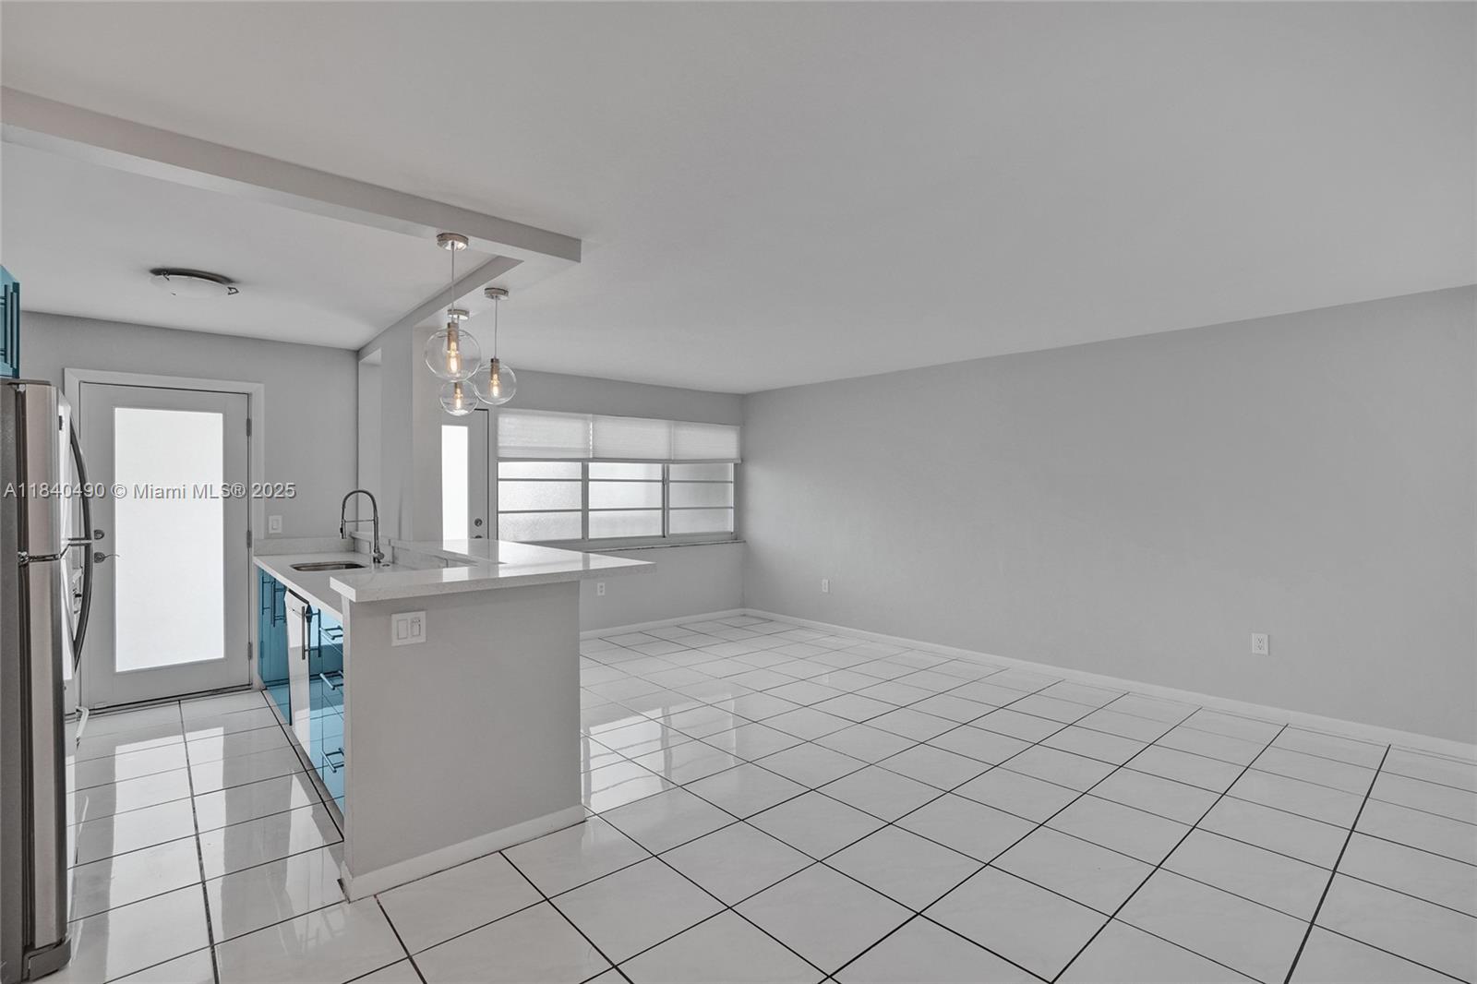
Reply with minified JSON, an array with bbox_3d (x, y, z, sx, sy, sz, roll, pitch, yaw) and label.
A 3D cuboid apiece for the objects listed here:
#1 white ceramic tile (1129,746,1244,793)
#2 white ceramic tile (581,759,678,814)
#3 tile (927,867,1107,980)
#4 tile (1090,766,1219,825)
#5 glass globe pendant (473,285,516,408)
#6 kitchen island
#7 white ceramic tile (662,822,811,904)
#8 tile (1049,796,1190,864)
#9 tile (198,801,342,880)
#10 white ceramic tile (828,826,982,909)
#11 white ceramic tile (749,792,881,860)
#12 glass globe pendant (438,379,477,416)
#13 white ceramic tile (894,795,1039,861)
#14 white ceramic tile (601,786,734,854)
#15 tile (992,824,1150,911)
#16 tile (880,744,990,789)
[{"bbox_3d":[2.294,1.420,3.371,0.443,0.010,0.443,0,0,-42],"label":"white ceramic tile"},{"bbox_3d":[-0.579,1.379,3.082,0.430,0.010,0.430,0,0,-41],"label":"white ceramic tile"},{"bbox_3d":[0.917,1.407,2.171,0.445,0.010,0.445,0,-1,-41],"label":"tile"},{"bbox_3d":[1.891,1.379,2.981,0.430,0.010,0.430,0,0,-41],"label":"tile"},{"bbox_3d":[-1.141,-0.682,3.080,0.200,0.550,0.200,0,0,-41],"label":"glass globe pendant"},{"bbox_3d":[-1.907,0.881,3.864,1.250,1.070,3.350,0,-1,-41],"label":"kitchen island"},{"bbox_3d":[-0.006,1.426,2.540,0.443,0.010,0.443,0,0,-41],"label":"white ceramic tile"},{"bbox_3d":[1.598,1.412,2.763,0.445,0.010,0.445,0,-1,-41],"label":"tile"},{"bbox_3d":[-1.903,1.409,2.666,0.427,0.010,0.427,0,0,-41],"label":"tile"},{"bbox_3d":[0.626,1.410,2.482,0.427,0.010,0.427,0,0,-41],"label":"white ceramic tile"},{"bbox_3d":[0.330,1.408,2.790,0.427,0.010,0.427,0,0,-41],"label":"white ceramic tile"},{"bbox_3d":[-1.502,-0.512,3.530,0.207,0.210,0.207,0,0,0],"label":"glass globe pendant"},{"bbox_3d":[0.943,1.379,2.712,0.430,0.010,0.430,0,0,-41],"label":"white ceramic tile"},{"bbox_3d":[-0.293,1.379,2.770,0.430,0.010,0.430,0,0,-41],"label":"white ceramic tile"},{"bbox_3d":[1.265,1.419,2.483,0.443,0.010,0.443,0,0,-42],"label":"tile"},{"bbox_3d":[1.020,1.426,3.410,0.443,0.010,0.443,0,0,-41],"label":"tile"}]

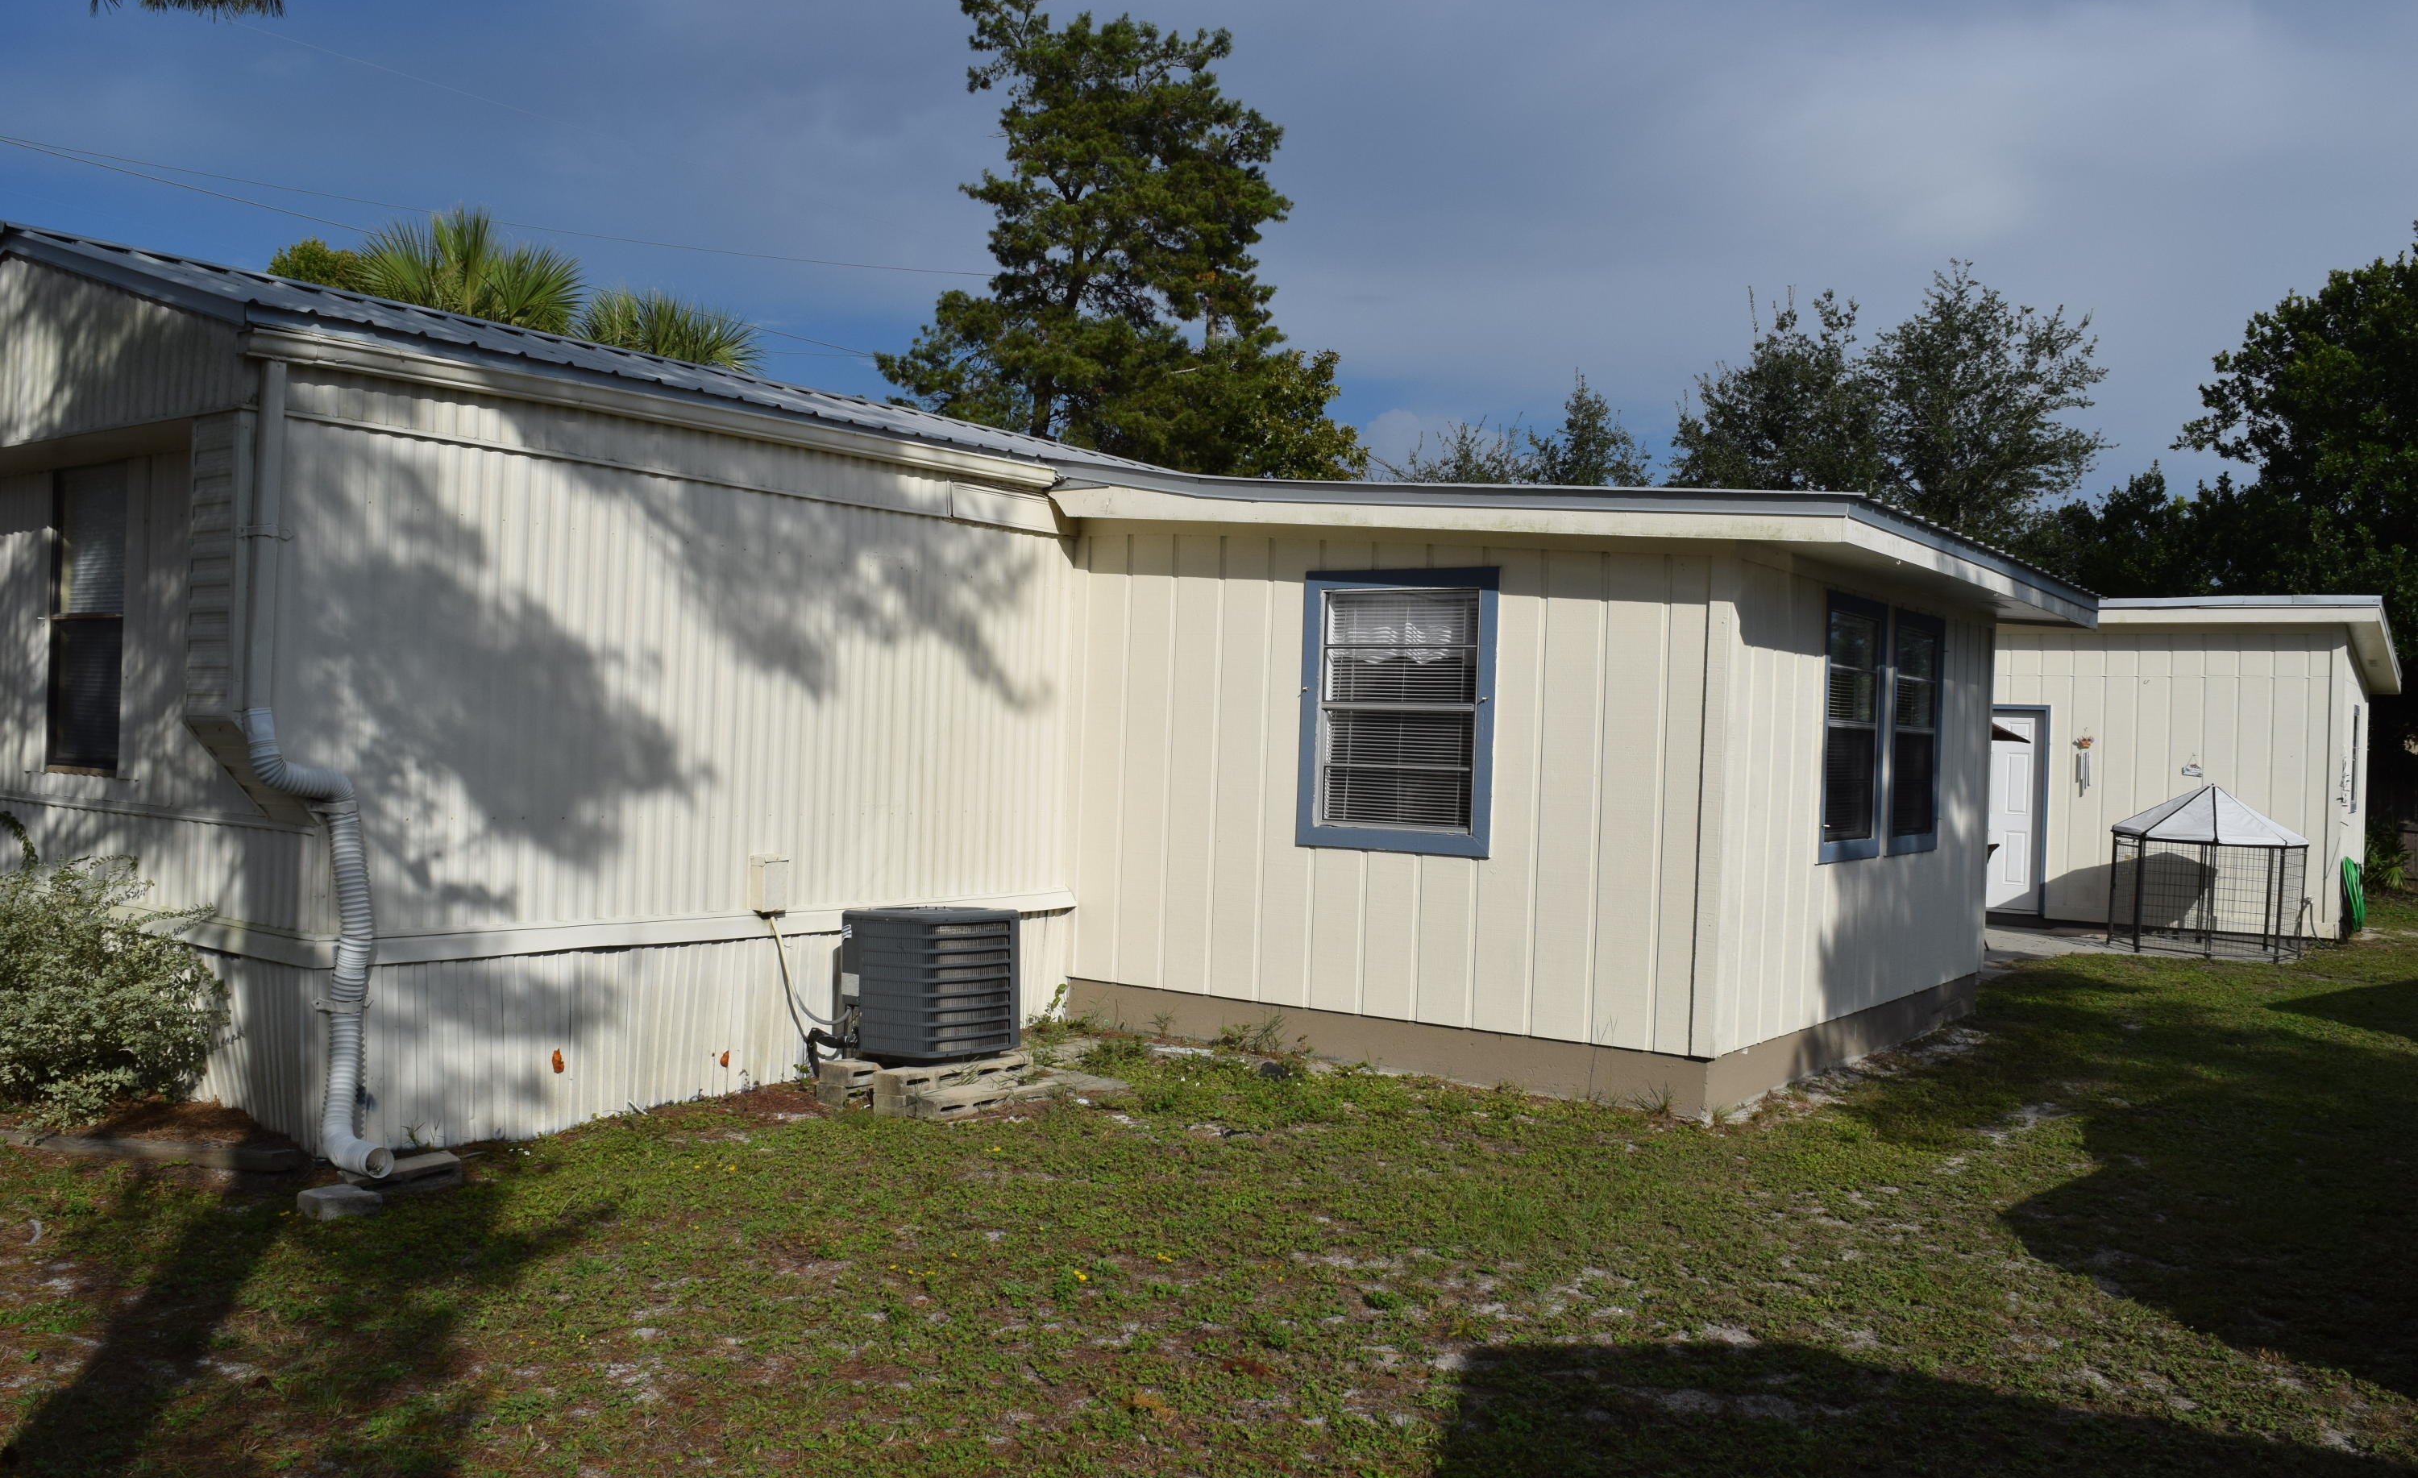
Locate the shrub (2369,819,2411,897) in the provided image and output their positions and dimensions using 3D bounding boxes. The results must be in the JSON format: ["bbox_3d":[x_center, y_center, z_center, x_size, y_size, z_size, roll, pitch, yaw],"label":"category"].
[{"bbox_3d":[16.733,1.630,25.815,0.850,1.100,0.850,2,0,33],"label":"shrub"}]

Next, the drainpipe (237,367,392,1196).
[{"bbox_3d":[-3.148,0.130,6.470,0.390,2.880,0.500,2,0,36],"label":"drainpipe"}]

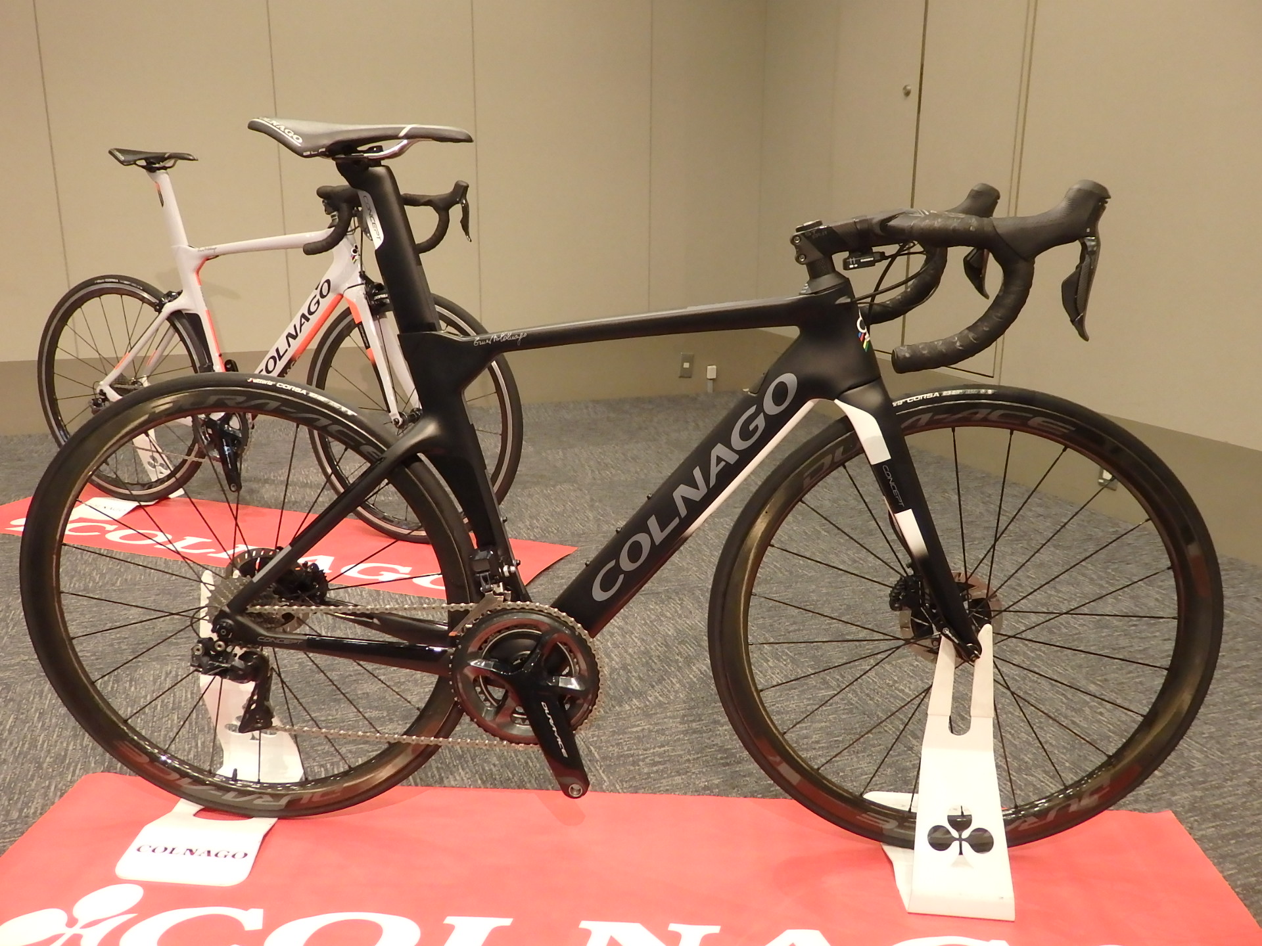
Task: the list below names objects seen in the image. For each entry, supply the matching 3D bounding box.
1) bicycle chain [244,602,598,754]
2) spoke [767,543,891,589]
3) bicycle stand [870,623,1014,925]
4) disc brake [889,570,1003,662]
[{"bbox_3d":[-0.297,0.276,1.341,0.515,0.228,0.022,1,14,4],"label":"bicycle chain"},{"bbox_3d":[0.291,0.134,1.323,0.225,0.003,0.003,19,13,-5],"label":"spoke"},{"bbox_3d":[0.437,0.359,1.371,0.145,0.376,0.288,1,14,4],"label":"bicycle stand"},{"bbox_3d":[0.437,0.211,1.332,0.150,0.144,0.100,1,14,4],"label":"disc brake"}]

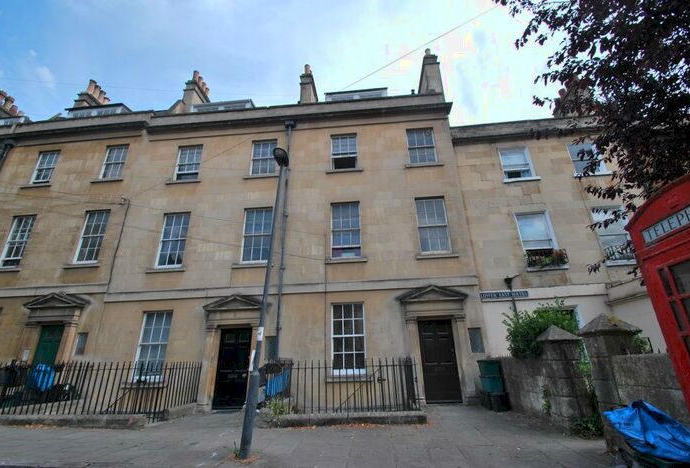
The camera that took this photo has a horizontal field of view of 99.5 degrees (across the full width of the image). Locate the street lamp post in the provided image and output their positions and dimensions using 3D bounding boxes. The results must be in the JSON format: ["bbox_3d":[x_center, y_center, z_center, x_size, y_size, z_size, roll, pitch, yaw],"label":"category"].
[{"bbox_3d":[-1.489,0.897,5.209,0.380,5.300,0.650,-4,-21,16],"label":"street lamp post"}]

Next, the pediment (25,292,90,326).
[{"bbox_3d":[-8.855,2.349,9.036,1.960,0.960,0.360,-3,-20,3],"label":"pediment"}]

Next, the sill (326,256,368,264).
[{"bbox_3d":[0.046,0.828,9.033,1.300,0.130,0.190,-3,-20,3],"label":"sill"}]

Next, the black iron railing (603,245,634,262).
[{"bbox_3d":[7.994,0.576,8.301,1.150,0.400,0.200,-4,-20,5],"label":"black iron railing"}]

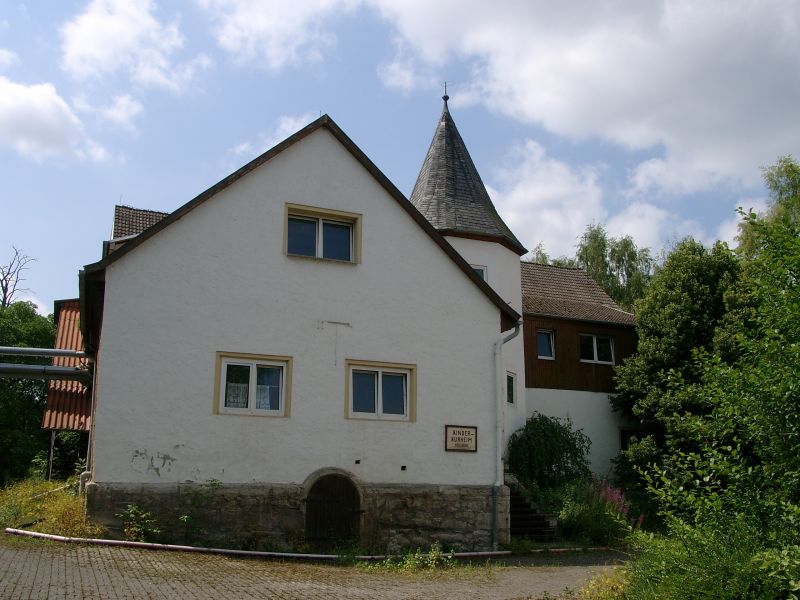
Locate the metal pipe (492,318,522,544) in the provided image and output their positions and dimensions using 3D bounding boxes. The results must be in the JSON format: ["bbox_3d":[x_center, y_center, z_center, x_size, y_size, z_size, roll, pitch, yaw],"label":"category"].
[{"bbox_3d":[2.680,3.181,19.338,0.900,5.600,0.250,6,-14,-23],"label":"metal pipe"}]

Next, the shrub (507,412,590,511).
[{"bbox_3d":[4.341,4.691,22.969,2.300,2.750,2.100,0,-13,0],"label":"shrub"}]

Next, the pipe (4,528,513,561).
[{"bbox_3d":[-2.353,5.162,16.551,10.900,0.550,0.600,5,-14,-17],"label":"pipe"}]

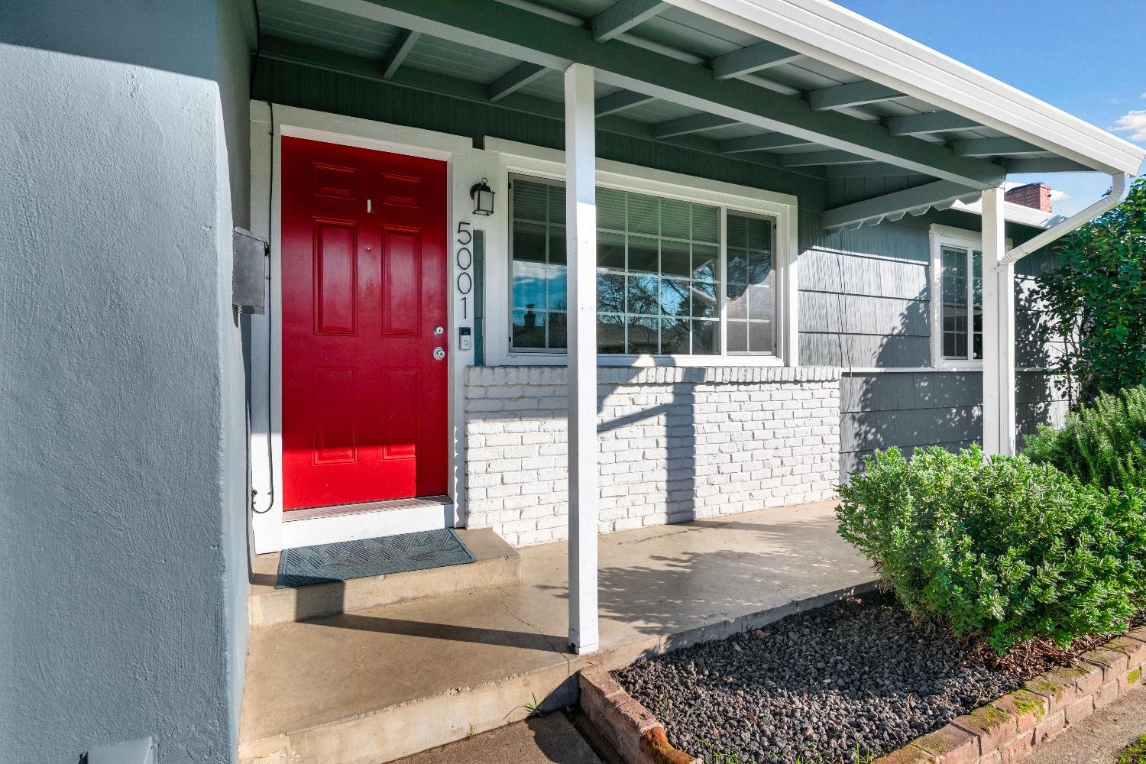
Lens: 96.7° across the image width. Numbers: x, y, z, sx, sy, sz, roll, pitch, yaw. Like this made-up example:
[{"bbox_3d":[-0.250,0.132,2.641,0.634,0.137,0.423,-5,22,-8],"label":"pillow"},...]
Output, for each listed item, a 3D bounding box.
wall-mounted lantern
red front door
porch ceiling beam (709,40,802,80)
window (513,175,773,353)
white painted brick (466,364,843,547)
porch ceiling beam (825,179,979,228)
[{"bbox_3d":[-0.539,-1.085,3.032,0.122,0.230,0.180,0,0,-25],"label":"wall-mounted lantern"},{"bbox_3d":[-1.171,-0.322,2.941,0.900,2.030,0.060,0,0,-25],"label":"red front door"},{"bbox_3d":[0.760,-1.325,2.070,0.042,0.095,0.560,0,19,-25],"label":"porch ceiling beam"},{"bbox_3d":[0.636,-0.768,3.709,2.320,1.160,0.080,0,0,-25],"label":"window"},{"bbox_3d":[0.825,0.462,3.762,3.250,1.135,0.130,0,0,-25],"label":"white painted brick"},{"bbox_3d":[2.441,-1.357,3.871,0.045,0.140,1.210,0,4,-25],"label":"porch ceiling beam"}]

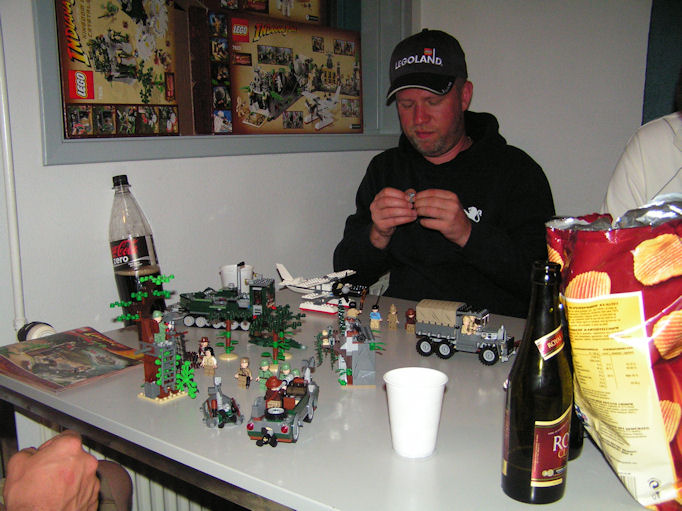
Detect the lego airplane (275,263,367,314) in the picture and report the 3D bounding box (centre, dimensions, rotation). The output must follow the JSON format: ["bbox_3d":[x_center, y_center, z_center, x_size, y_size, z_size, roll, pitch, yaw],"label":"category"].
[{"bbox_3d":[-0.056,0.064,1.491,0.172,0.080,0.180,6,12,29],"label":"lego airplane"}]

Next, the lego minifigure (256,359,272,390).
[{"bbox_3d":[-0.107,0.166,1.045,0.025,0.042,0.018,-1,11,-7],"label":"lego minifigure"}]

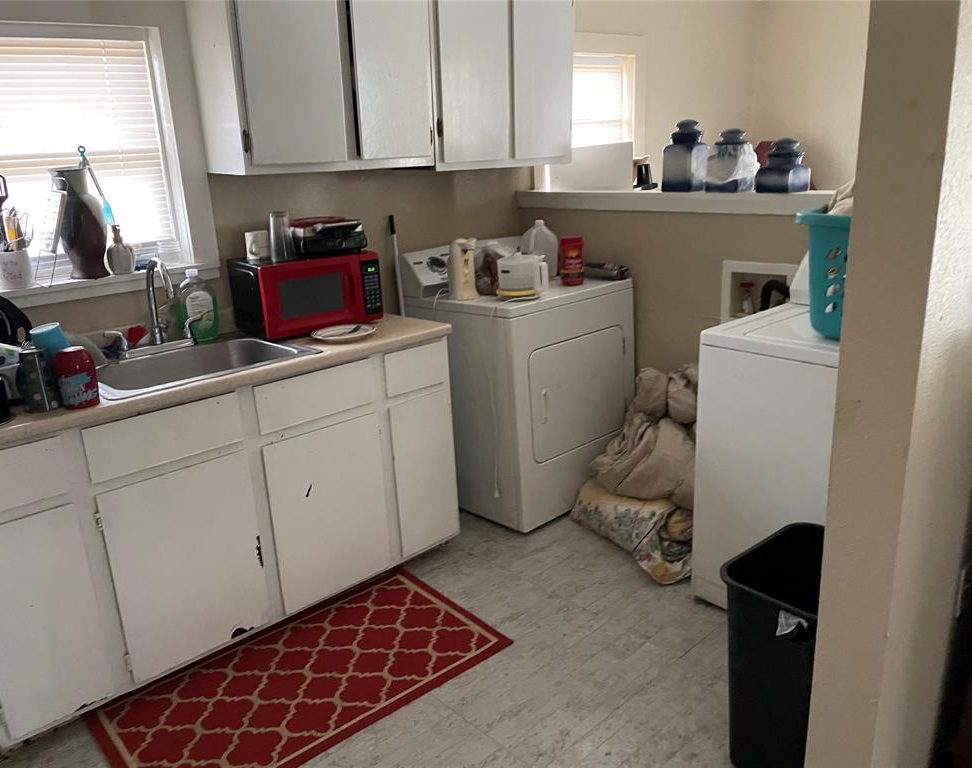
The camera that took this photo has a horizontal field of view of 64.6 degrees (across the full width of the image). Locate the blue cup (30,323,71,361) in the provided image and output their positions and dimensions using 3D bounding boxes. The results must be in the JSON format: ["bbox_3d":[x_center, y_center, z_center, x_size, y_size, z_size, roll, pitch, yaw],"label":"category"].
[{"bbox_3d":[-1.220,-0.104,2.165,0.080,0.110,0.080,-28,25,-36],"label":"blue cup"}]

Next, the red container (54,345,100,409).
[{"bbox_3d":[-1.070,-0.019,2.013,0.091,0.153,0.091,-17,22,-39],"label":"red container"}]

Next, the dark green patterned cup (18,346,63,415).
[{"bbox_3d":[-1.156,-0.012,1.993,0.083,0.160,0.083,-17,22,-39],"label":"dark green patterned cup"}]

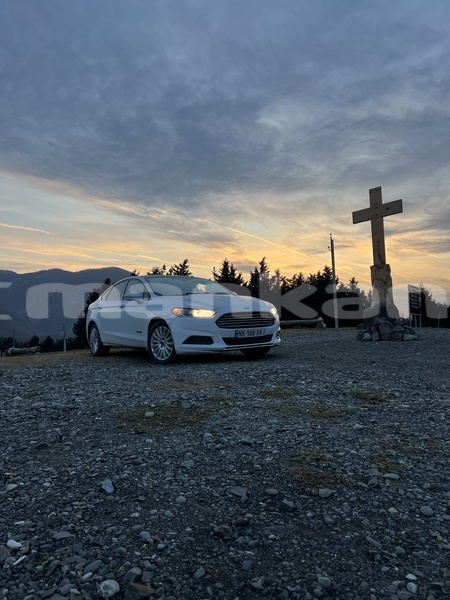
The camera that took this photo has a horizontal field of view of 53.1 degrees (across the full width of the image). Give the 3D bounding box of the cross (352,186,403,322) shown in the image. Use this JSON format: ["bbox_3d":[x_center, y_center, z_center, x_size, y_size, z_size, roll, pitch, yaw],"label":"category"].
[{"bbox_3d":[3.934,-1.181,11.542,0.600,3.410,1.480,0,-4,-37],"label":"cross"}]

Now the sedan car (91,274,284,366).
[{"bbox_3d":[-1.028,0.280,8.130,1.900,1.475,4.870,0,-3,-35],"label":"sedan car"}]

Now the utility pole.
[{"bbox_3d":[7.480,-1.270,31.100,0.350,6.450,0.280,-3,-3,14],"label":"utility pole"}]

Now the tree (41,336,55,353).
[{"bbox_3d":[-14.966,3.777,38.000,1.250,1.500,1.250,-2,-3,-22],"label":"tree"}]

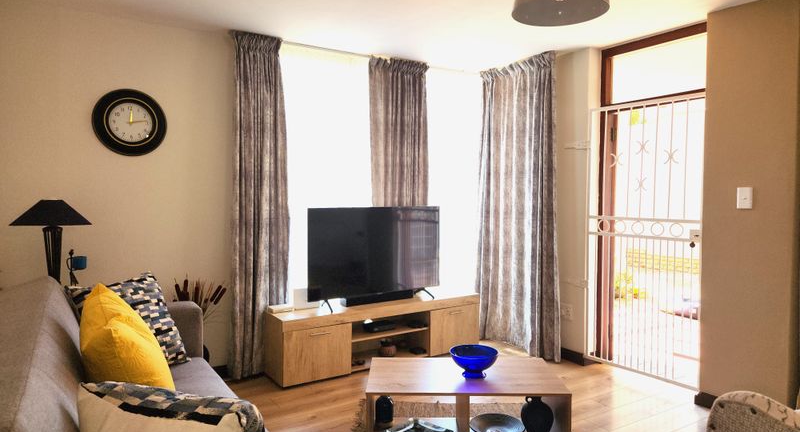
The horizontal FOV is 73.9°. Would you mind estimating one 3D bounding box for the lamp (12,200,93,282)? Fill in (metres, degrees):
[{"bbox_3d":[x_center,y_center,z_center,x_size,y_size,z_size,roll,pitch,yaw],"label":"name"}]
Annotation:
[{"bbox_3d":[-1.982,0.191,3.040,0.380,0.560,0.380,-1,3,-29],"label":"lamp"}]

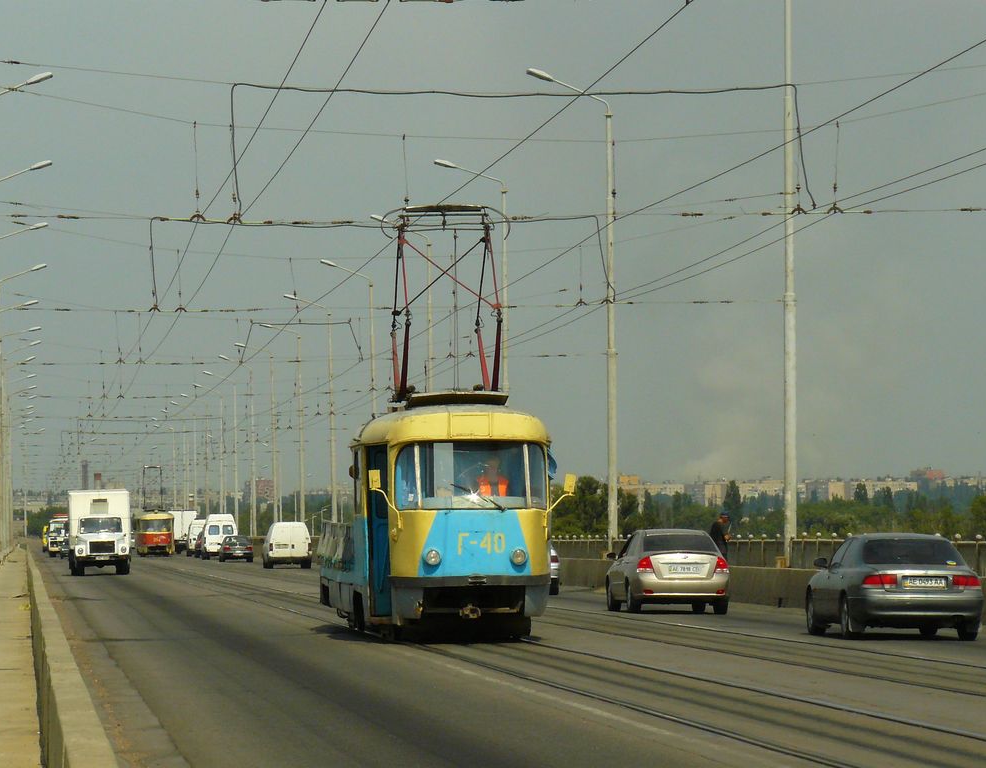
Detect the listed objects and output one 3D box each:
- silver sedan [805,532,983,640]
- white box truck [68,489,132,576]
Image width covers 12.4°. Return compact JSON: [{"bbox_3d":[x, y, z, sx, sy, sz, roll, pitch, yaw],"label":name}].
[{"bbox_3d":[5.301,2.686,60.705,1.750,1.400,4.690,0,-2,-6],"label":"silver sedan"},{"bbox_3d":[-14.596,5.462,169.106,2.300,3.200,6.400,0,-2,-6],"label":"white box truck"}]

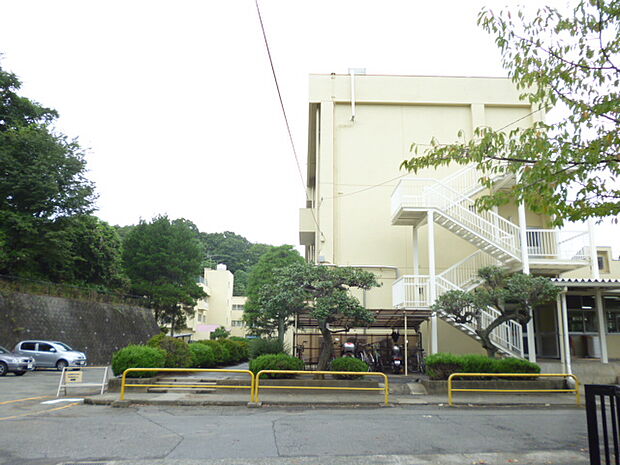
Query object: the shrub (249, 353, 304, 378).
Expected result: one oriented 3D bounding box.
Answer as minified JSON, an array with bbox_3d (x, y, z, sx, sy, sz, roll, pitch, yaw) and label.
[{"bbox_3d":[-0.989,3.881,14.808,1.620,0.760,1.350,1,-12,0],"label":"shrub"}]

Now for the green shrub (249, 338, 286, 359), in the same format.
[{"bbox_3d":[-2.310,6.390,27.255,2.150,1.200,2.000,1,-12,0],"label":"green shrub"}]

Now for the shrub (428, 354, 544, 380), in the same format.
[{"bbox_3d":[5.264,4.060,15.303,3.500,0.820,1.200,1,-12,0],"label":"shrub"}]

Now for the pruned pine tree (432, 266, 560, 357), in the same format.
[{"bbox_3d":[5.982,2.847,16.086,4.050,3.550,3.200,1,-12,0],"label":"pruned pine tree"}]

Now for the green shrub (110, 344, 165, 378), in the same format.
[{"bbox_3d":[-4.937,3.639,14.438,1.600,0.950,1.500,1,-12,0],"label":"green shrub"}]

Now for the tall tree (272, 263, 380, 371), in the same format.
[{"bbox_3d":[0.487,2.551,14.800,3.200,3.400,2.800,1,-12,0],"label":"tall tree"}]

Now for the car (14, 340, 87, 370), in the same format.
[{"bbox_3d":[-13.102,6.267,25.606,3.600,1.520,1.660,0,-12,3],"label":"car"}]

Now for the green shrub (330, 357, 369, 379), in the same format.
[{"bbox_3d":[1.165,3.969,14.796,1.120,0.650,1.050,1,-12,0],"label":"green shrub"}]

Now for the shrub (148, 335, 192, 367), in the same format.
[{"bbox_3d":[-4.900,4.187,17.492,1.600,1.200,1.600,1,-12,0],"label":"shrub"}]

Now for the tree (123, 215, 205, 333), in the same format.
[{"bbox_3d":[-10.818,3.721,37.033,6.000,10.600,5.600,1,-12,0],"label":"tree"}]

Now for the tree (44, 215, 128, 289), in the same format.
[{"bbox_3d":[-16.496,1.402,37.014,6.100,5.600,5.400,1,-12,0],"label":"tree"}]

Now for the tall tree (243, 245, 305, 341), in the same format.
[{"bbox_3d":[-2.006,3.817,28.338,3.700,6.700,3.600,1,-12,0],"label":"tall tree"}]

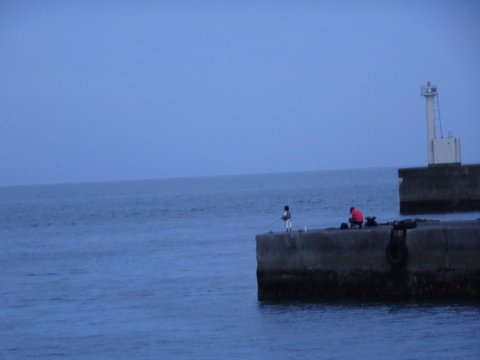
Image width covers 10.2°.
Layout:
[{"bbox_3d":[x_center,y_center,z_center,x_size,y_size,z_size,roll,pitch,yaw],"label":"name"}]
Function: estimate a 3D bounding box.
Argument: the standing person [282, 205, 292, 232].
[{"bbox_3d":[2.198,1.808,125.000,0.410,1.250,0.380,-3,0,-13],"label":"standing person"}]

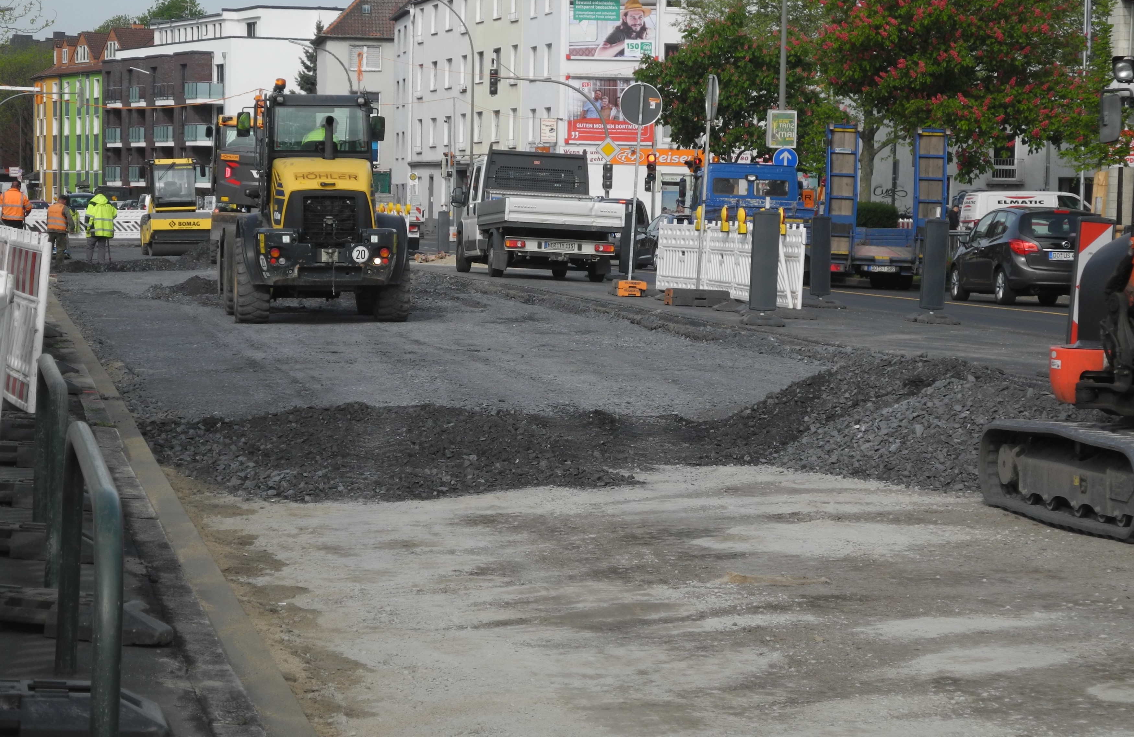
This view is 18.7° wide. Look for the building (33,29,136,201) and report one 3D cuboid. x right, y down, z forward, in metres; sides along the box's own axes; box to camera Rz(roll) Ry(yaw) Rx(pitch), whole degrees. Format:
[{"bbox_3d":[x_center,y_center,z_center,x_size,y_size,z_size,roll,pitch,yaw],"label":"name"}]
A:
[{"bbox_3d":[-34.500,-19.300,270.000,12.000,15.000,24.000,0,3,-21],"label":"building"}]

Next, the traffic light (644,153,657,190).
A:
[{"bbox_3d":[2.600,-6.150,107.000,0.380,1.150,0.360,1,3,-7],"label":"traffic light"}]

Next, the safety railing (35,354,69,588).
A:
[{"bbox_3d":[-1.790,0.310,11.850,0.065,0.670,2.200,1,3,-10],"label":"safety railing"}]

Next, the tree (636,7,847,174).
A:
[{"bbox_3d":[5.500,-7.100,107.000,7.000,8.000,7.000,1,3,0],"label":"tree"}]

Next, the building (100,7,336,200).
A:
[{"bbox_3d":[-23.050,-17.505,245.730,13.000,15.000,31.500,0,3,-22],"label":"building"}]

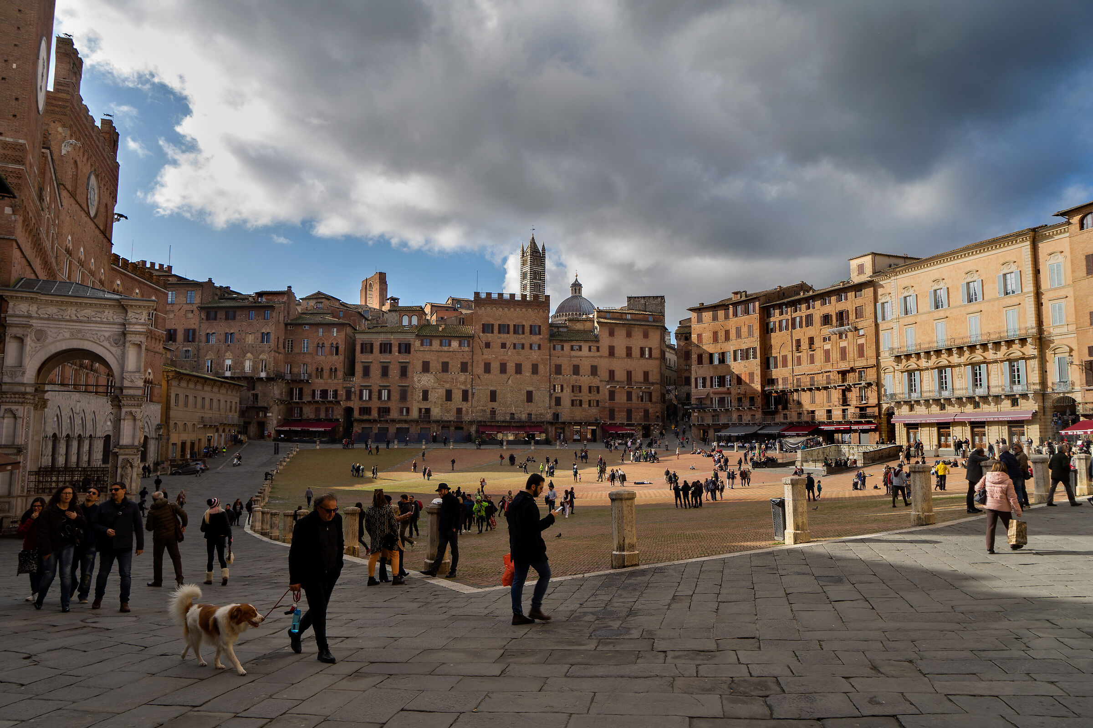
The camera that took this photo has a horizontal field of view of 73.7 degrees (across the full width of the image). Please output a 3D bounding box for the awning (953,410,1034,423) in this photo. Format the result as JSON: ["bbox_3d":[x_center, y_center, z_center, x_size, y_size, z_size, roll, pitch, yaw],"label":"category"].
[{"bbox_3d":[51.269,6.043,83.808,0.700,1.050,10.600,2,-6,-16],"label":"awning"}]

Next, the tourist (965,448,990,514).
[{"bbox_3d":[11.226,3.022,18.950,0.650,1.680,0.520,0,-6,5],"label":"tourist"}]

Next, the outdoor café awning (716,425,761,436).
[{"bbox_3d":[30.919,10.700,117.000,3.000,1.650,7.200,3,-6,-26],"label":"outdoor café awning"}]

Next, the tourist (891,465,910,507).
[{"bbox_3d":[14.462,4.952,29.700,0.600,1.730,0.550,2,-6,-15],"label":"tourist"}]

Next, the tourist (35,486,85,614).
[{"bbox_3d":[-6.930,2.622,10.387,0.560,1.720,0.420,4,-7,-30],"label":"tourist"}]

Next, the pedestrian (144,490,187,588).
[{"bbox_3d":[-6.888,3.174,13.260,0.700,1.710,0.460,4,-7,-35],"label":"pedestrian"}]

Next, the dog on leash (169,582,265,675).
[{"bbox_3d":[-3.406,2.735,7.500,1.120,0.800,0.340,-2,-6,23],"label":"dog on leash"}]

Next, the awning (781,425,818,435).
[{"bbox_3d":[36.937,9.721,106.300,2.600,1.450,4.700,3,-6,-22],"label":"awning"}]

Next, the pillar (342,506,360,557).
[{"bbox_3d":[-5.620,4.853,21.070,0.470,1.380,0.470,3,-6,-24],"label":"pillar"}]

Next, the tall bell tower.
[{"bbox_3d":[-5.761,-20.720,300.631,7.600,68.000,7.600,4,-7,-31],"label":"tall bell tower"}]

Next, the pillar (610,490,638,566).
[{"bbox_3d":[1.386,2.934,13.000,0.470,1.360,0.470,3,-7,-28],"label":"pillar"}]

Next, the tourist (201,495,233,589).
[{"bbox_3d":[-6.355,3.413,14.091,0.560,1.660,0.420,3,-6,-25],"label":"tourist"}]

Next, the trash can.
[{"bbox_3d":[4.928,3.290,15.360,0.280,0.890,0.340,4,-6,-34],"label":"trash can"}]

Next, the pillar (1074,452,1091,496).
[{"bbox_3d":[17.558,3.622,23.800,0.470,1.350,0.470,3,-7,-28],"label":"pillar"}]

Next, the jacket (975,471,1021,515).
[{"bbox_3d":[8.129,2.312,13.100,0.700,0.750,0.420,-4,-7,36],"label":"jacket"}]

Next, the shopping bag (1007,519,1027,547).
[{"bbox_3d":[8.360,2.983,12.928,0.300,0.460,0.170,2,-6,-23],"label":"shopping bag"}]

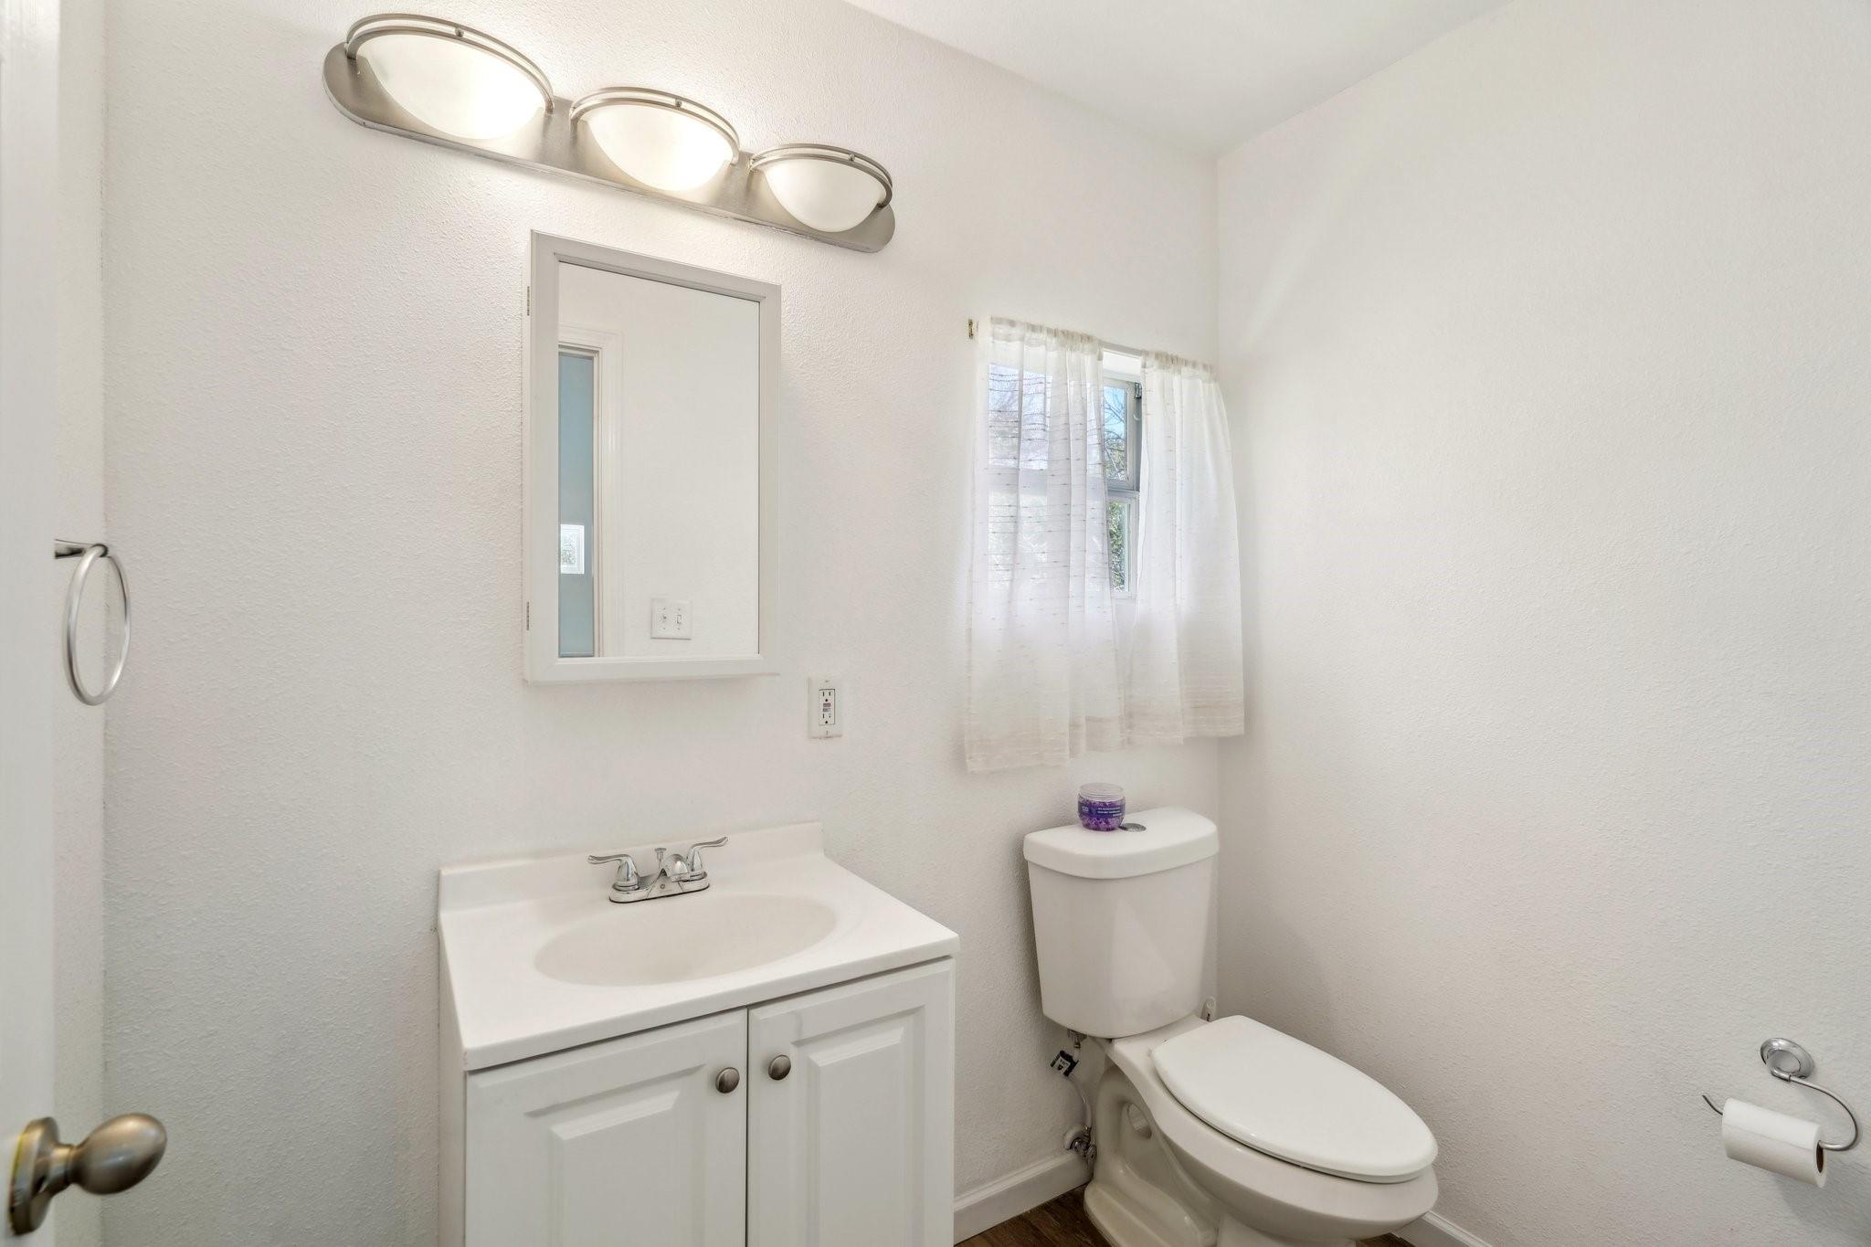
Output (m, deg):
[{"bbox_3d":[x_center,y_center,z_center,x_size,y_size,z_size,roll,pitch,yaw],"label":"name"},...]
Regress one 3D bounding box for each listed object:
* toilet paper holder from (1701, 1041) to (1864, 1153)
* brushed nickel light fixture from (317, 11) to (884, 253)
[{"bbox_3d":[1.263,0.701,1.246,0.066,0.142,0.167,0,0,-33],"label":"toilet paper holder"},{"bbox_3d":[-0.436,-0.765,1.344,0.908,0.142,0.156,0,0,-31],"label":"brushed nickel light fixture"}]

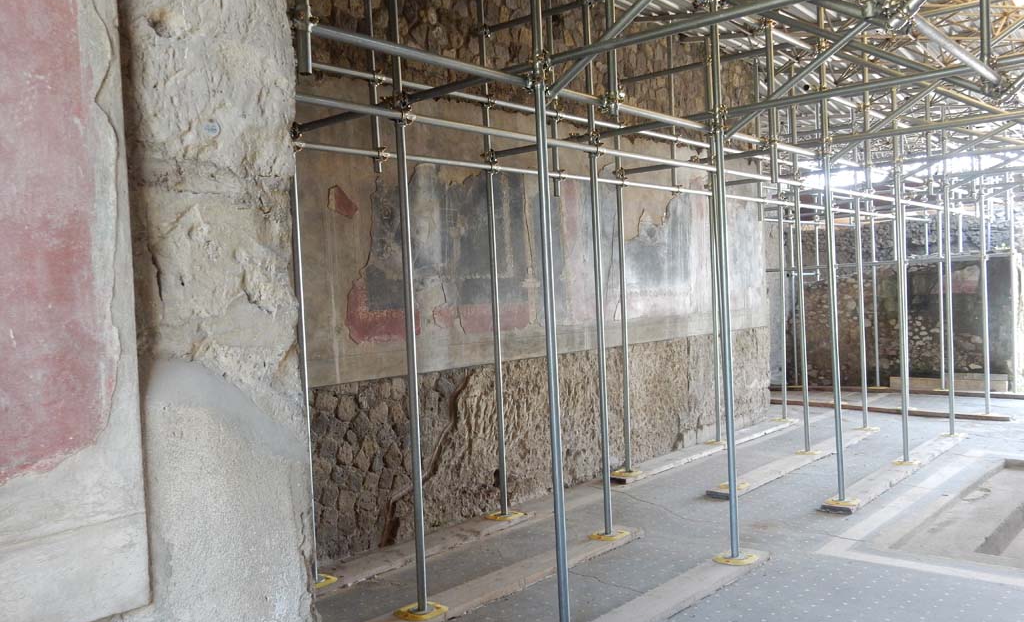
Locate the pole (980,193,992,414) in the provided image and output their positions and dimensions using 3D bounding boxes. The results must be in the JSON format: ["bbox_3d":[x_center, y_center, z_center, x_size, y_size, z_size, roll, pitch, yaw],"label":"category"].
[{"bbox_3d":[5.716,-0.087,10.726,0.055,2.686,0.055,-1,2,41],"label":"pole"}]

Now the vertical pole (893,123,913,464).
[{"bbox_3d":[3.612,-0.153,8.235,0.055,3.143,0.055,-1,2,41],"label":"vertical pole"}]

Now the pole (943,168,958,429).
[{"bbox_3d":[4.657,-0.109,9.461,0.055,2.897,0.055,-1,2,41],"label":"pole"}]

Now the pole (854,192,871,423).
[{"bbox_3d":[4.004,0.041,10.168,0.055,2.633,0.055,-1,2,41],"label":"pole"}]

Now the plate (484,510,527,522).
[{"bbox_3d":[-0.051,1.601,6.921,0.235,0.025,0.235,-1,2,41],"label":"plate"}]

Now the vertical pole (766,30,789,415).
[{"bbox_3d":[3.071,-1.043,10.272,0.050,4.638,0.050,-2,1,40],"label":"vertical pole"}]

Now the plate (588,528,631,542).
[{"bbox_3d":[0.652,1.501,5.923,0.230,0.030,0.230,-1,1,40],"label":"plate"}]

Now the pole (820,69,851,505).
[{"bbox_3d":[2.396,-0.176,6.634,0.050,3.232,0.050,-2,1,40],"label":"pole"}]

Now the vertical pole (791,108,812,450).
[{"bbox_3d":[2.747,-0.313,8.445,0.050,3.332,0.050,-2,1,40],"label":"vertical pole"}]

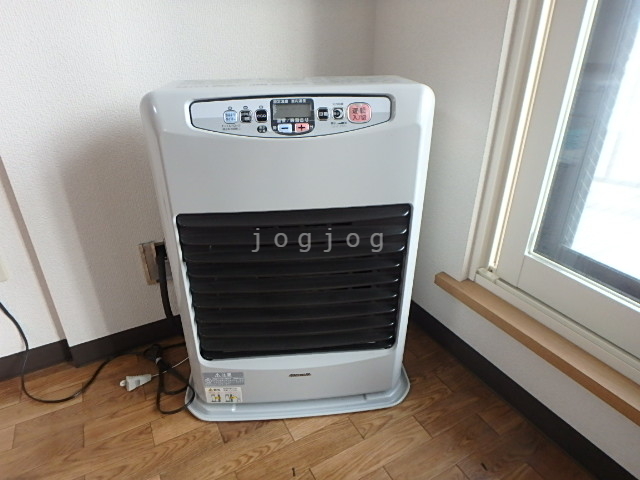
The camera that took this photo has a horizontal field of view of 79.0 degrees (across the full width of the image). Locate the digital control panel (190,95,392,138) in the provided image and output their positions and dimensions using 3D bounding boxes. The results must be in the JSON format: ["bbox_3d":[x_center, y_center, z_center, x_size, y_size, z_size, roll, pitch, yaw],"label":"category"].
[{"bbox_3d":[-0.039,-0.185,0.580,0.299,0.063,0.022,-3,26,-7],"label":"digital control panel"}]

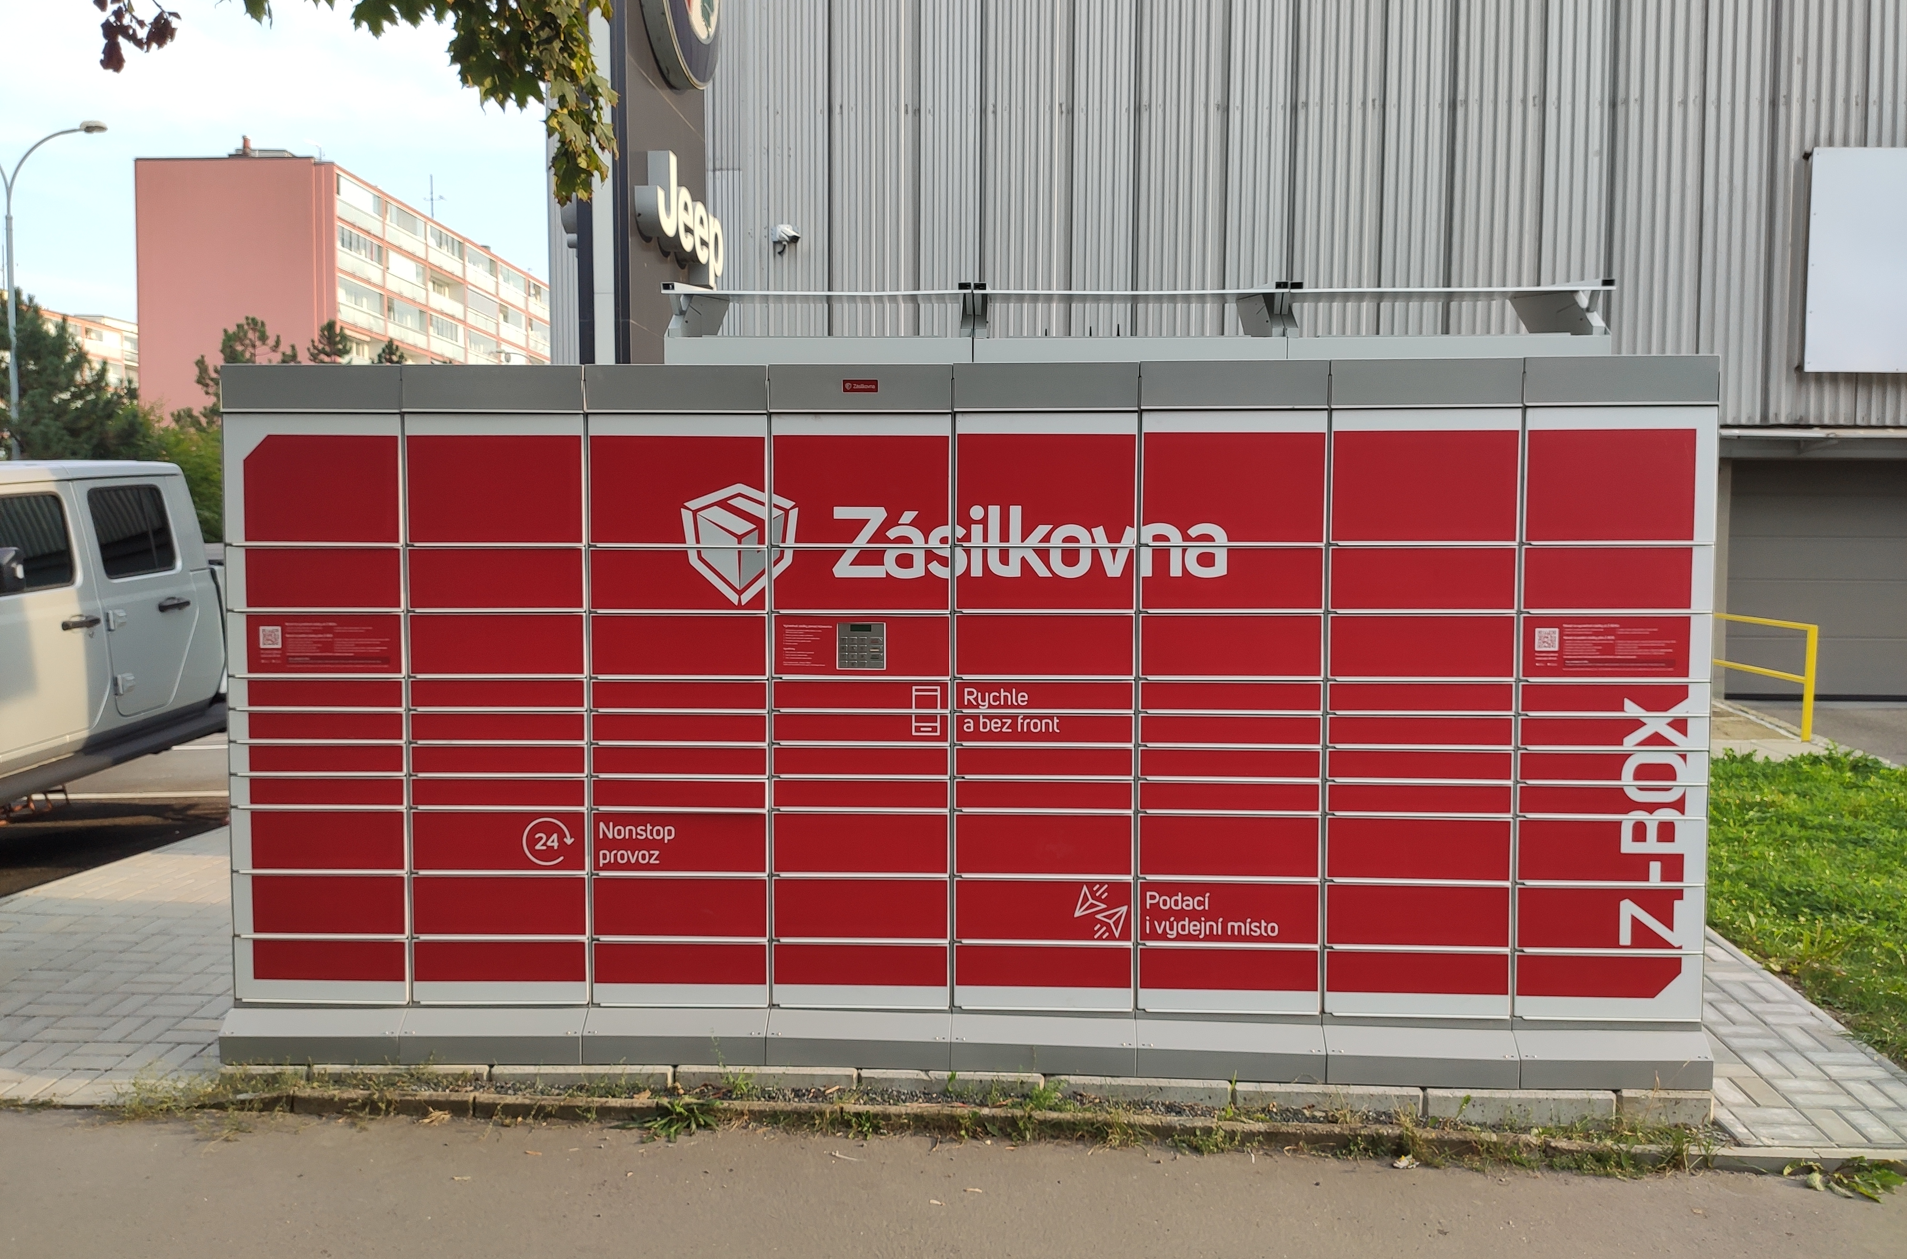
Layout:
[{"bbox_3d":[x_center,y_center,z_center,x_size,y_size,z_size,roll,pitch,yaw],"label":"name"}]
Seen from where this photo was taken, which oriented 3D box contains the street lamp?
[{"bbox_3d":[-21.681,-5.875,33.070,4.000,11.500,0.350,-1,3,-22],"label":"street lamp"}]

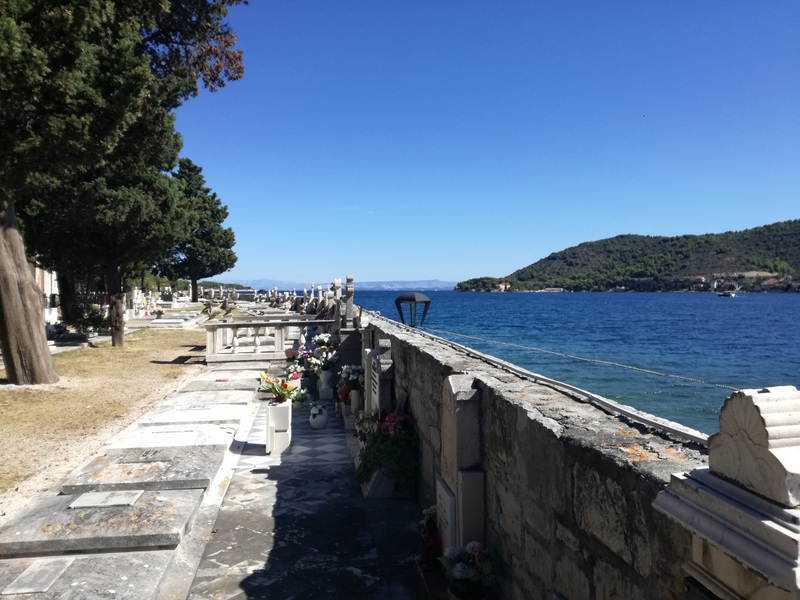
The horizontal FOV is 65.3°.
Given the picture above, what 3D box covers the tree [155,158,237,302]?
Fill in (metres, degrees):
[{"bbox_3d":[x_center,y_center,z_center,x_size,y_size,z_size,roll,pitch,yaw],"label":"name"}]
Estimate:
[{"bbox_3d":[-17.697,-6.014,54.000,7.100,12.500,7.100,0,1,10],"label":"tree"}]

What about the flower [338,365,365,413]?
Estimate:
[{"bbox_3d":[-0.577,1.076,7.500,0.300,0.580,0.300,0,1,10],"label":"flower"}]

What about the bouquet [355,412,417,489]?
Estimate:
[{"bbox_3d":[-0.101,1.234,5.050,0.480,0.650,0.460,0,1,10],"label":"bouquet"}]

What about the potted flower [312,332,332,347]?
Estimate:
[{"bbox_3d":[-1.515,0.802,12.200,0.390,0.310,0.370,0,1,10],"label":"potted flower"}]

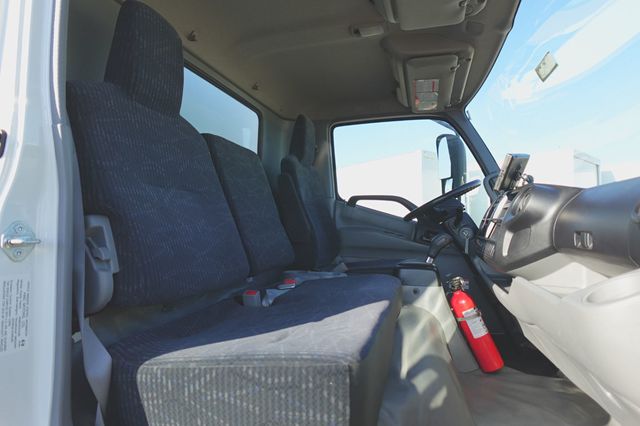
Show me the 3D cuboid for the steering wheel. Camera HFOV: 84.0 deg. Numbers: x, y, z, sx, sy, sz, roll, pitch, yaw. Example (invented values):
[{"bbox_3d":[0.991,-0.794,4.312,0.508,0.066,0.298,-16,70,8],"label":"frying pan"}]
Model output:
[{"bbox_3d":[0.641,-0.045,1.847,0.430,0.090,0.430,-29,-10,14],"label":"steering wheel"}]

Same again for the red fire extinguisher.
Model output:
[{"bbox_3d":[0.546,0.388,1.259,0.088,0.343,0.090,-20,-3,3],"label":"red fire extinguisher"}]

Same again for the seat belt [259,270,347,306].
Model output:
[{"bbox_3d":[-0.069,0.270,1.319,0.400,0.070,0.140,3,-4,-45],"label":"seat belt"}]

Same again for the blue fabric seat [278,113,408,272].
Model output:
[{"bbox_3d":[0.150,-0.060,1.989,0.690,1.030,0.500,-1,-3,17],"label":"blue fabric seat"}]

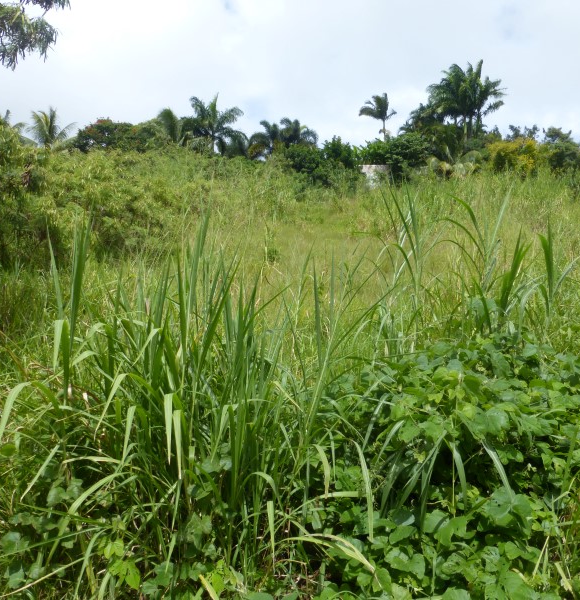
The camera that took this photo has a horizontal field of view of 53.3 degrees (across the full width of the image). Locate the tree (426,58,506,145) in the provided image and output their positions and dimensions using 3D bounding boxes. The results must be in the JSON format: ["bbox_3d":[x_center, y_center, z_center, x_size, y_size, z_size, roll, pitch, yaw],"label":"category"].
[{"bbox_3d":[17.010,-18.370,56.000,7.300,9.690,7.300,0,7,0],"label":"tree"}]

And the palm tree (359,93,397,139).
[{"bbox_3d":[9.840,-19.630,65.000,4.400,7.420,4.400,0,7,0],"label":"palm tree"}]

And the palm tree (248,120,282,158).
[{"bbox_3d":[-2.880,-18.650,68.000,4.400,4.940,4.400,0,7,0],"label":"palm tree"}]

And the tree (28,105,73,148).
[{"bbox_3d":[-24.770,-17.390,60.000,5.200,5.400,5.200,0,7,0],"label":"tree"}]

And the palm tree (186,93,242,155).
[{"bbox_3d":[-7.220,-16.570,56.000,5.400,6.690,5.400,0,7,0],"label":"palm tree"}]

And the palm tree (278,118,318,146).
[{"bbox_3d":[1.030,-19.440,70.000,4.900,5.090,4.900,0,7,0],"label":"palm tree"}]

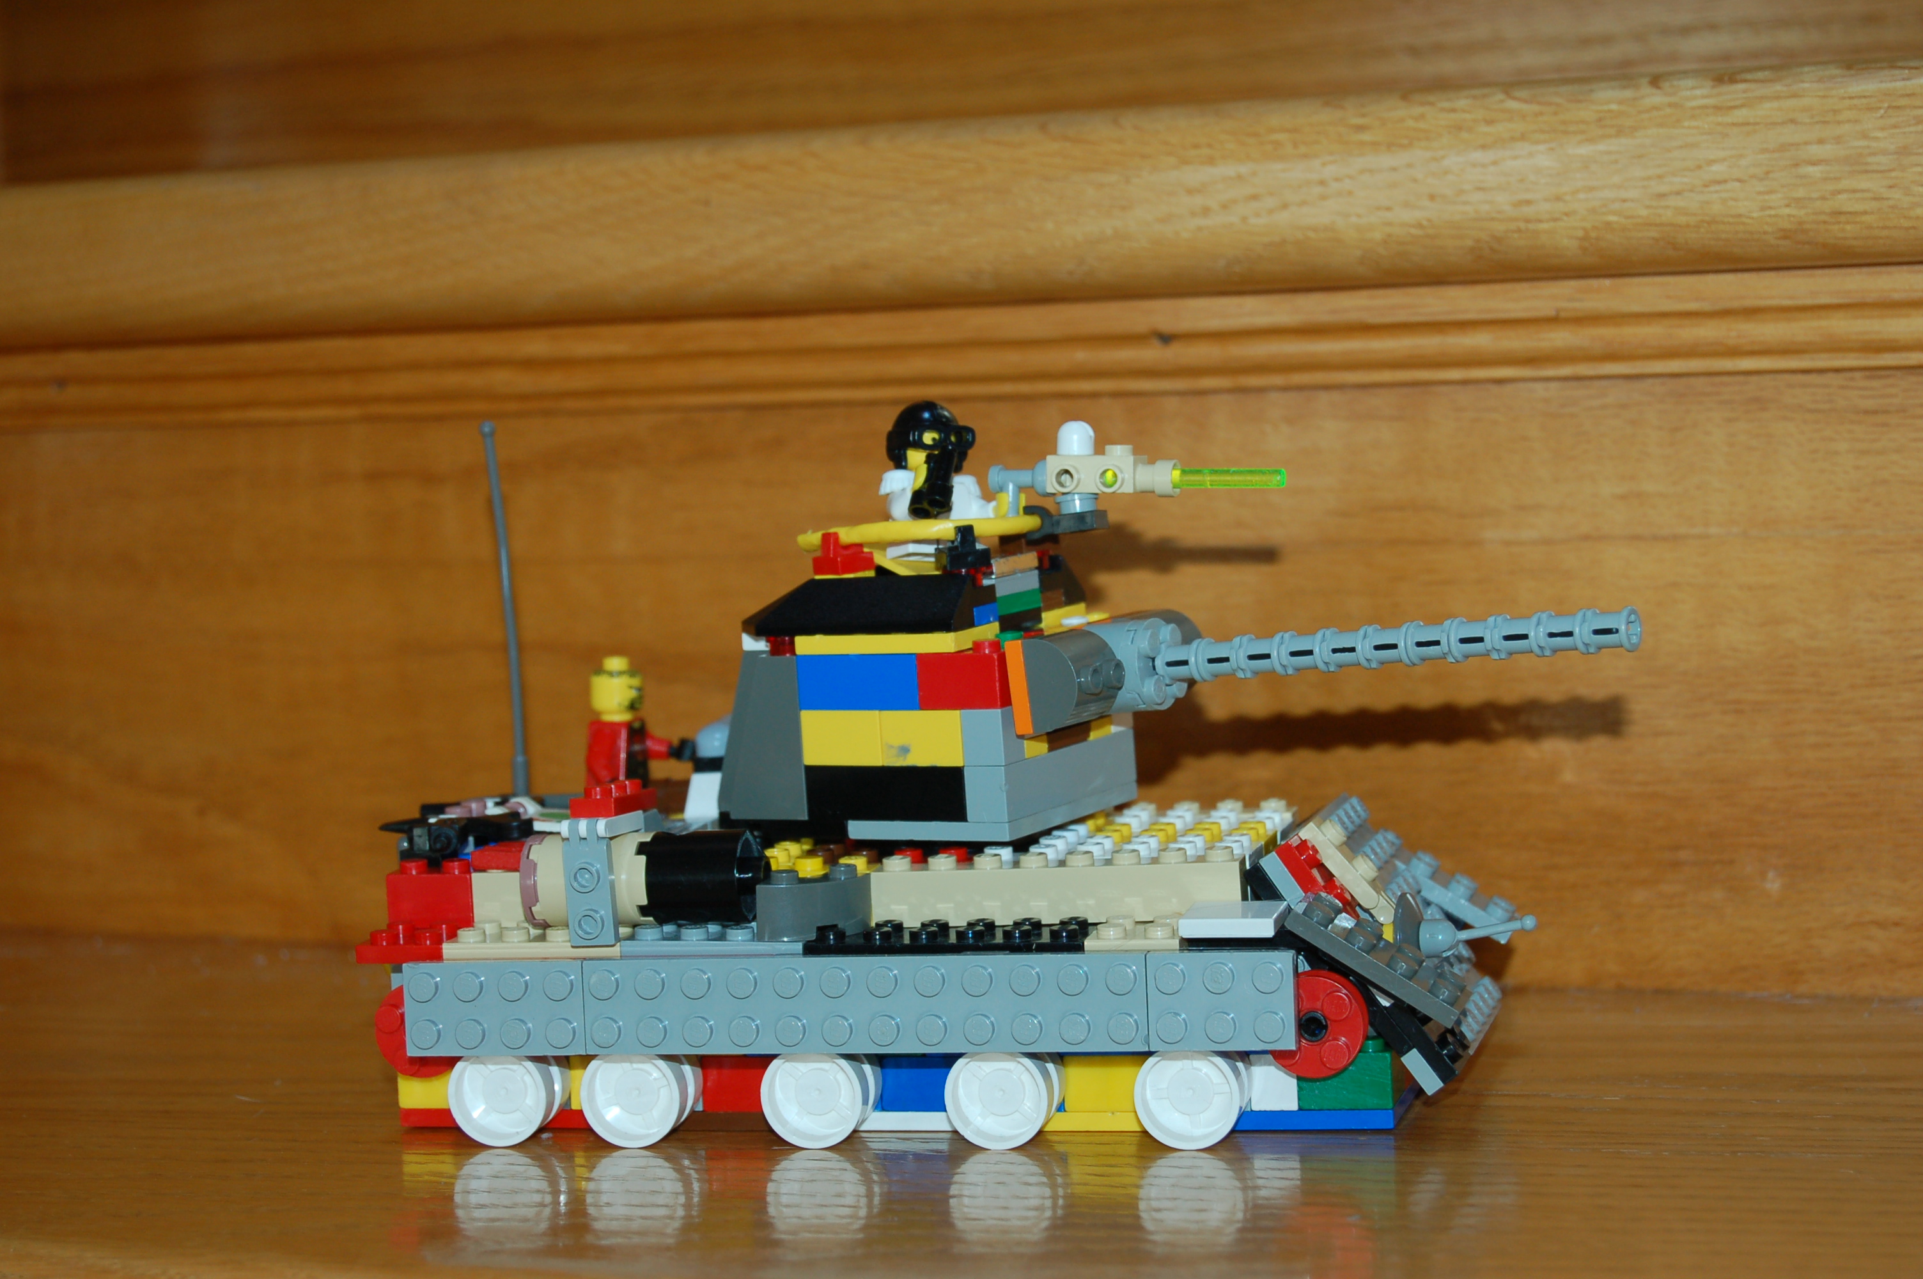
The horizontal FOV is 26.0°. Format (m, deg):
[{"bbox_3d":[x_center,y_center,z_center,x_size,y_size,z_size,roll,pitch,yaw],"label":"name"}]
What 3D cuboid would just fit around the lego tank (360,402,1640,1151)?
[{"bbox_3d":[0.011,0.018,0.731,0.221,0.122,0.106,-2,6,14],"label":"lego tank"}]

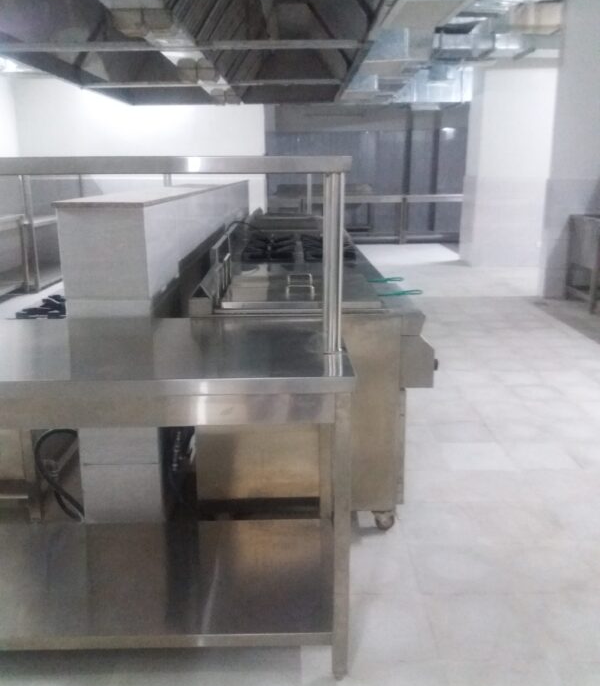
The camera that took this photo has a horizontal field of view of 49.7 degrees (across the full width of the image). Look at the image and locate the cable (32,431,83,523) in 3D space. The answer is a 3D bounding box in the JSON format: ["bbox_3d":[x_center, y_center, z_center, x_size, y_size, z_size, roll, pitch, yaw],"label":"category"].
[{"bbox_3d":[-0.939,0.522,2.548,0.200,0.350,0.220,0,15,0],"label":"cable"}]

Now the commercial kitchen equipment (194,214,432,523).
[{"bbox_3d":[0.043,-0.247,4.054,0.845,1.030,3.640,0,15,0],"label":"commercial kitchen equipment"}]

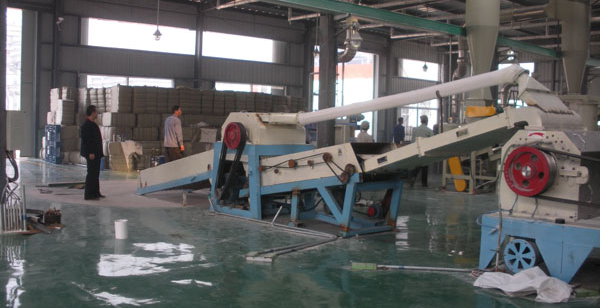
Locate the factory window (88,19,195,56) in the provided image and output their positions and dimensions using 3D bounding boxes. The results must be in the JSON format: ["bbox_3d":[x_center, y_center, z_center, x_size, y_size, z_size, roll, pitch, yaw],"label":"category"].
[{"bbox_3d":[-5.650,-4.240,22.760,4.450,1.020,0.150,-1,4,-41],"label":"factory window"}]

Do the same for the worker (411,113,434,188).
[{"bbox_3d":[2.940,-0.050,14.950,0.540,1.700,0.380,2,3,5],"label":"worker"}]

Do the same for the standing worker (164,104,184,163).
[{"bbox_3d":[-2.800,-0.200,13.850,0.500,1.730,0.330,5,5,43],"label":"standing worker"}]

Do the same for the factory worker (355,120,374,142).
[{"bbox_3d":[1.650,-0.045,15.850,0.450,1.570,0.300,2,3,5],"label":"factory worker"}]

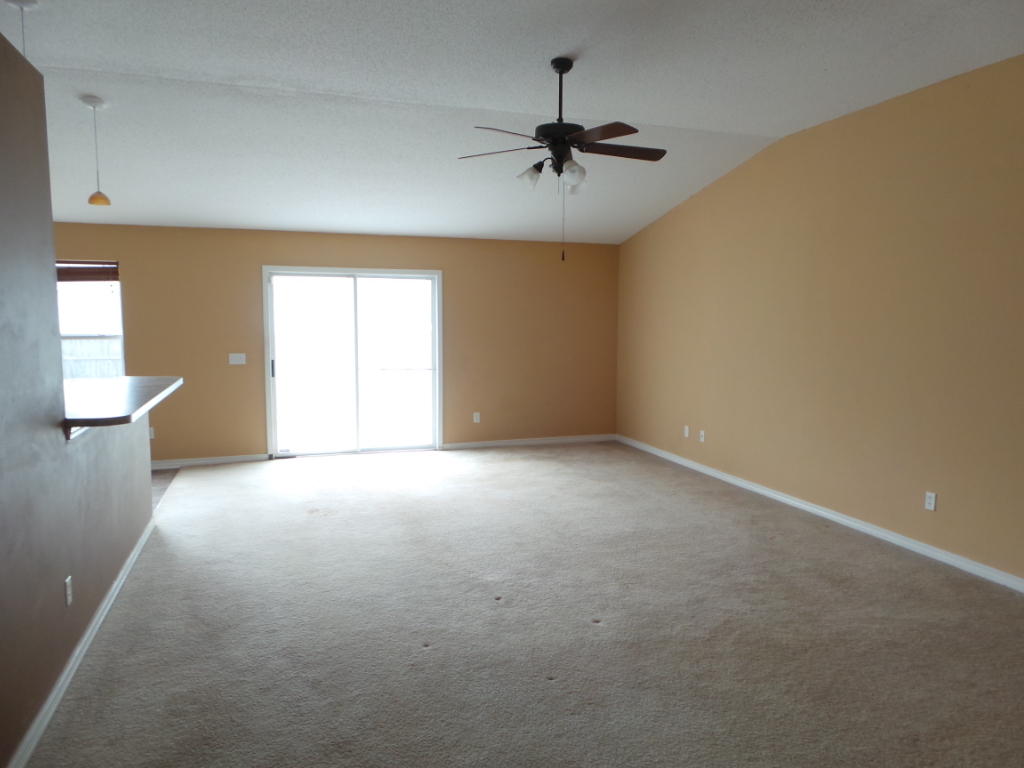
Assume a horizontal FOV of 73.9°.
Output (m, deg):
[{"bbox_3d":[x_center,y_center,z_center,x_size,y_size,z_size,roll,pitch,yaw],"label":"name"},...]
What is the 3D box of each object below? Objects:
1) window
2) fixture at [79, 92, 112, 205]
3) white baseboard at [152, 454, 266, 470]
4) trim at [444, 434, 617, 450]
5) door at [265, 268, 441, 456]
[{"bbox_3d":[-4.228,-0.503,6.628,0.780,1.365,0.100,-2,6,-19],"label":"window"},{"bbox_3d":[-2.763,-1.532,4.535,0.140,0.668,0.140,-2,6,-19],"label":"fixture"},{"bbox_3d":[-3.161,0.809,7.104,1.140,0.092,0.020,-2,6,-20],"label":"white baseboard"},{"bbox_3d":[0.266,0.705,8.320,2.258,0.082,0.020,-2,6,-19],"label":"trim"},{"bbox_3d":[-1.712,-0.226,7.551,1.920,2.080,0.100,-2,6,-19],"label":"door"}]

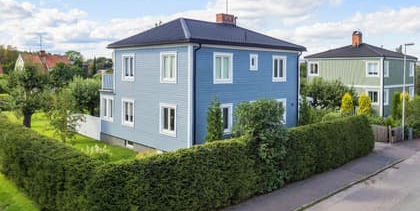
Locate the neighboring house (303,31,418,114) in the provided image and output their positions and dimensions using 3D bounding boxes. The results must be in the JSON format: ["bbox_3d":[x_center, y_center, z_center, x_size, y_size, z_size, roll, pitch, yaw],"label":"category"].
[{"bbox_3d":[16.935,-3.634,37.793,10.146,9.259,8.372,-5,8,-43],"label":"neighboring house"}]

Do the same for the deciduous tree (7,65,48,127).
[{"bbox_3d":[-14.756,-0.741,27.241,3.231,5.073,3.231,-5,8,-44],"label":"deciduous tree"}]

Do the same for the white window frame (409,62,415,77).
[{"bbox_3d":[22.359,-3.960,37.581,1.400,1.550,0.120,-5,8,-43],"label":"white window frame"}]

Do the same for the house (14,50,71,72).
[{"bbox_3d":[-36.766,-7.616,75.063,10.000,8.600,7.800,-5,8,-44],"label":"house"}]

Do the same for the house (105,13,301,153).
[{"bbox_3d":[-0.595,-1.839,23.068,10.490,8.619,9.752,-5,8,-44],"label":"house"}]

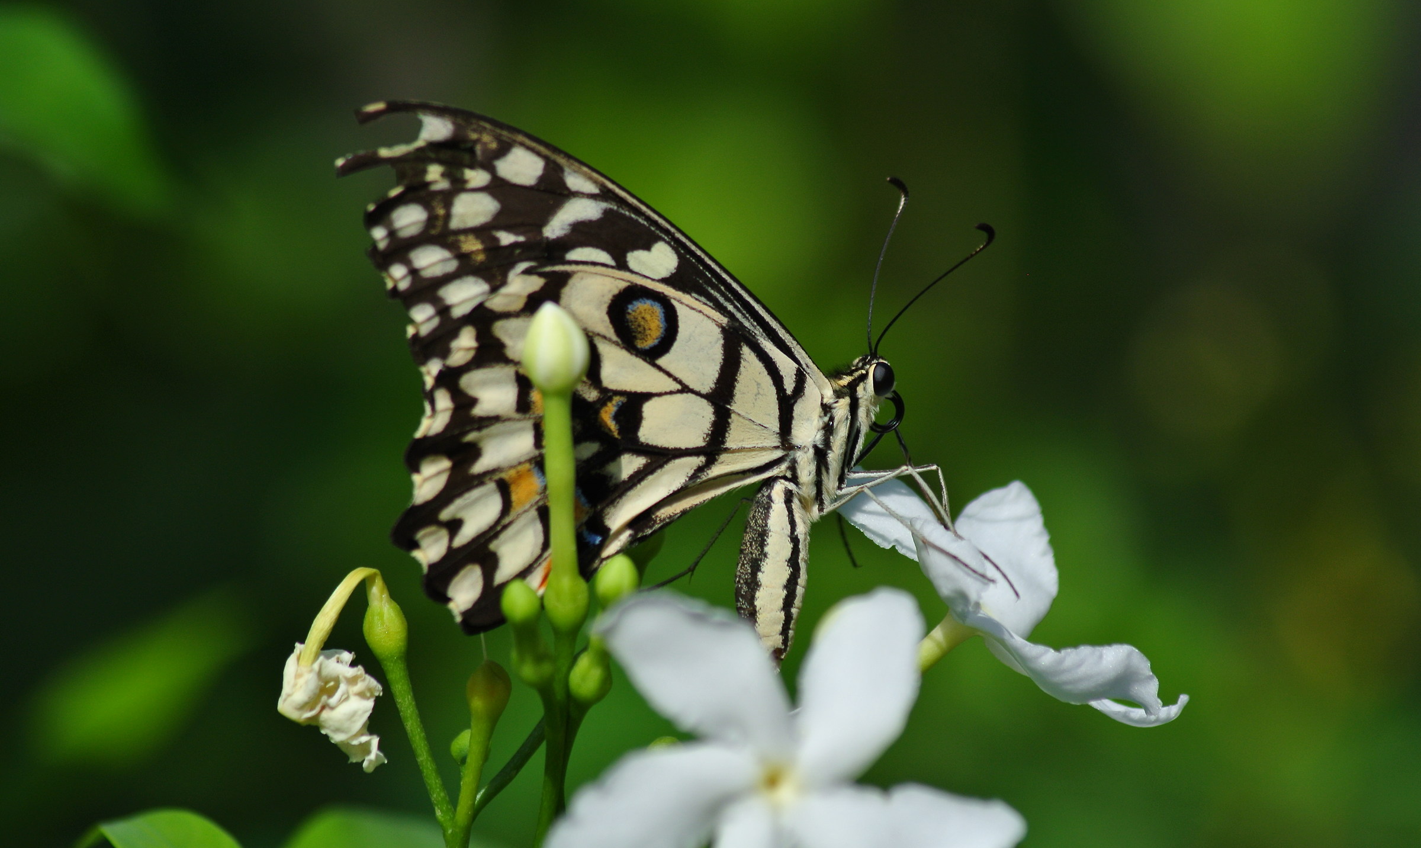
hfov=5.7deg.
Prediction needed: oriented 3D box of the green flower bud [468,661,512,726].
[{"bbox_3d":[-0.018,0.022,1.200,0.004,0.005,0.004,7,0,0],"label":"green flower bud"}]

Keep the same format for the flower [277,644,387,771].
[{"bbox_3d":[-0.032,0.024,1.200,0.009,0.011,0.008,0,5,-6],"label":"flower"}]

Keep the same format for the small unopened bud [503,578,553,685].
[{"bbox_3d":[-0.015,0.017,1.195,0.004,0.009,0.004,-10,0,0],"label":"small unopened bud"}]

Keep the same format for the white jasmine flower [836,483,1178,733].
[{"bbox_3d":[0.026,0.014,1.200,0.034,0.011,0.025,34,24,0],"label":"white jasmine flower"}]

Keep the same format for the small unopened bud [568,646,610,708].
[{"bbox_3d":[-0.010,0.021,1.200,0.003,0.005,0.003,18,0,0],"label":"small unopened bud"}]

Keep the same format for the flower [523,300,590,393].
[{"bbox_3d":[-0.013,-0.006,1.190,0.006,0.008,0.006,1,3,0],"label":"flower"}]

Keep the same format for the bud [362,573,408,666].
[{"bbox_3d":[-0.027,0.016,1.200,0.004,0.007,0.004,-12,0,0],"label":"bud"}]

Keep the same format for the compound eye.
[{"bbox_3d":[0.014,-0.004,1.200,0.002,0.003,0.002,2,3,-24],"label":"compound eye"}]

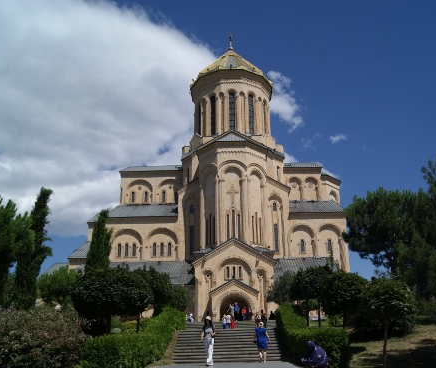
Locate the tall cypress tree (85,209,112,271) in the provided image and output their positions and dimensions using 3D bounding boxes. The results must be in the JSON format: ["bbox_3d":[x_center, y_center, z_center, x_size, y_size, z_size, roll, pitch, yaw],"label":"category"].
[{"bbox_3d":[-9.443,6.433,32.696,2.079,9.296,2.079,-1,-18,0],"label":"tall cypress tree"}]

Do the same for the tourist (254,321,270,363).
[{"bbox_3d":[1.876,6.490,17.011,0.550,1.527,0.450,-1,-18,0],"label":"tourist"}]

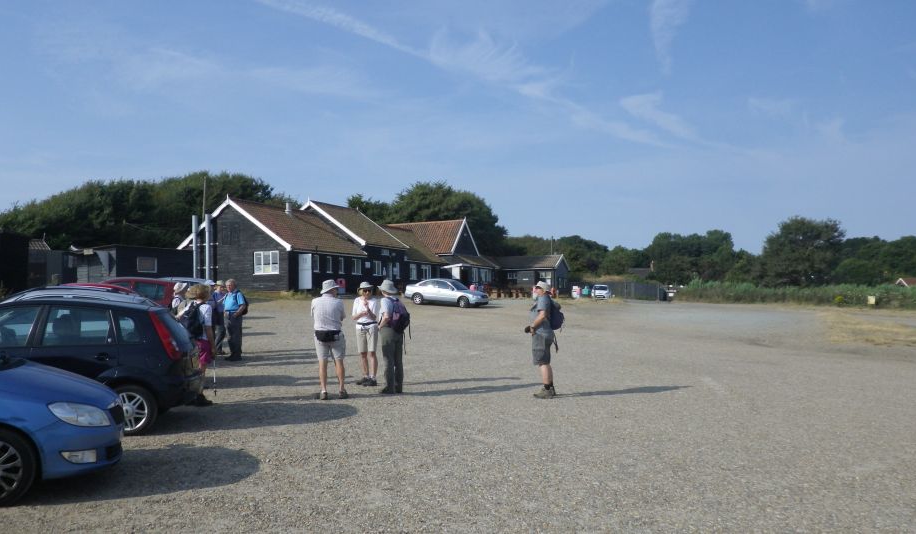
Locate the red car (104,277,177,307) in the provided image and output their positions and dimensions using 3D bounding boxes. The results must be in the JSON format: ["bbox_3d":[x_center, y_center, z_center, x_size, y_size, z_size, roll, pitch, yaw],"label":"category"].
[{"bbox_3d":[-8.184,1.019,16.900,4.050,1.520,1.720,0,-1,-10],"label":"red car"}]

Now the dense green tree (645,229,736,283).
[{"bbox_3d":[36.266,-1.326,110.000,14.000,9.300,9.500,0,-1,0],"label":"dense green tree"}]

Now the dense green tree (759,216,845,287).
[{"bbox_3d":[40.058,-1.570,82.000,10.000,8.700,8.500,0,-1,0],"label":"dense green tree"}]

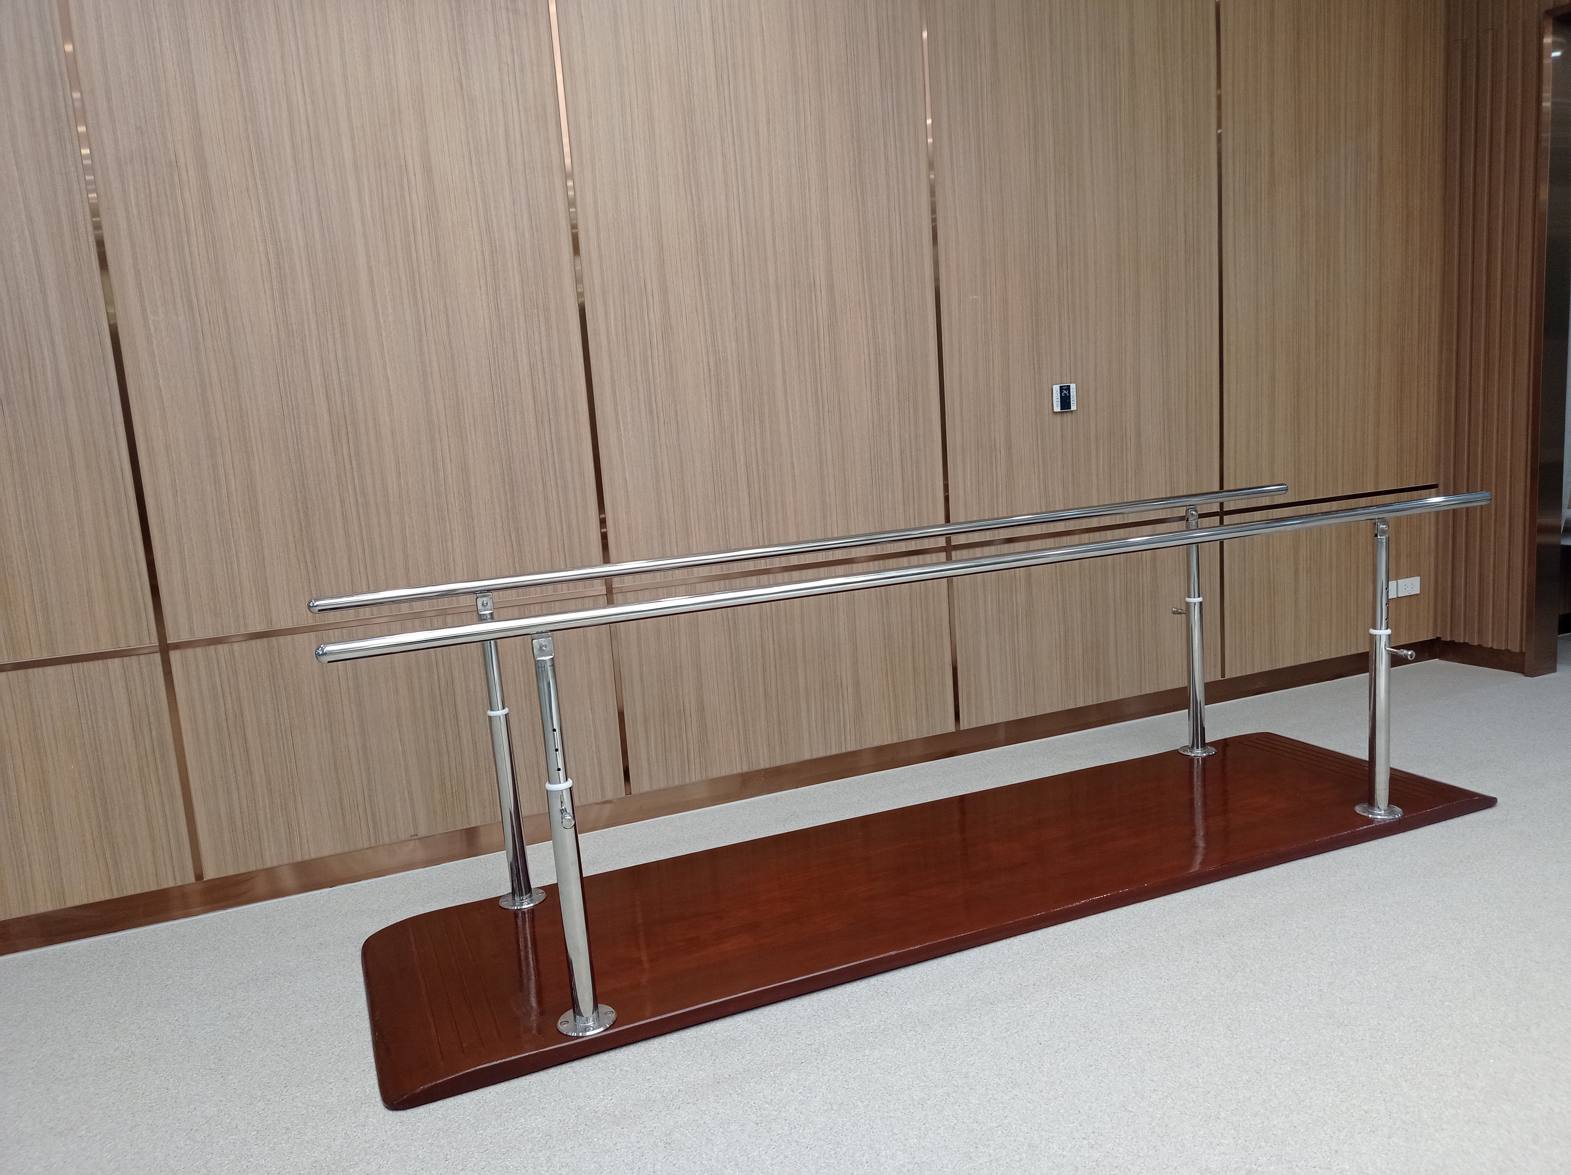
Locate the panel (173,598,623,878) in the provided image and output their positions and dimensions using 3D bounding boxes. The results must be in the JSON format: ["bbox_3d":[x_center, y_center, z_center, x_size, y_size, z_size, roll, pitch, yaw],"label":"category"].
[{"bbox_3d":[-1.064,0.402,3.638,1.170,0.621,0.020,-8,9,-24],"label":"panel"}]

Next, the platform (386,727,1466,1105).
[{"bbox_3d":[0.466,0.722,3.336,3.000,0.049,0.833,-8,9,-24],"label":"platform"}]

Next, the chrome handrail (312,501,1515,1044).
[{"bbox_3d":[0.419,0.291,3.276,3.019,0.827,0.821,-8,9,-23],"label":"chrome handrail"}]

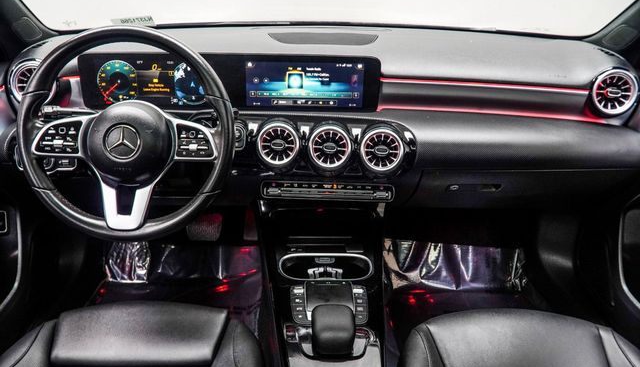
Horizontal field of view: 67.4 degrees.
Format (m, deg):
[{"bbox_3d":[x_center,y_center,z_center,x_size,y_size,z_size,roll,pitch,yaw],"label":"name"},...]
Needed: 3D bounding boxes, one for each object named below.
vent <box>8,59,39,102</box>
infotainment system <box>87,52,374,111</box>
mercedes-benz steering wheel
[{"bbox_3d":[-0.571,-0.203,0.975,0.094,0.094,0.050,0,6,-3],"label":"vent"},{"bbox_3d":[-0.187,-0.209,1.008,0.625,0.118,0.040,1,6,-2],"label":"infotainment system"},{"bbox_3d":[-0.334,-0.086,0.840,0.375,0.370,0.100,1,1,-2],"label":"mercedes-benz steering wheel"}]

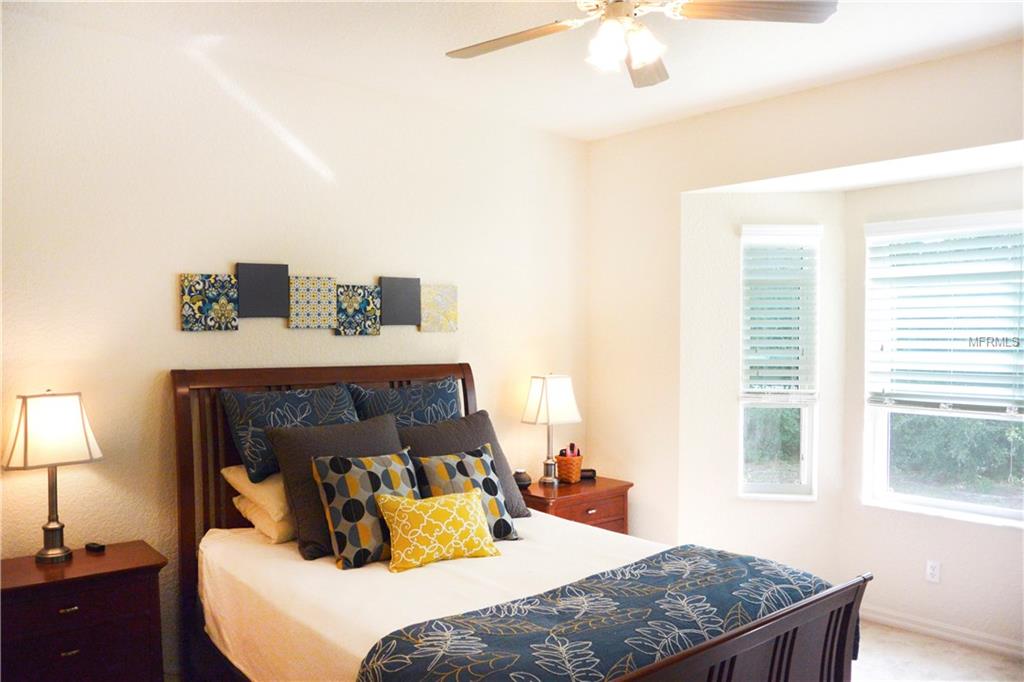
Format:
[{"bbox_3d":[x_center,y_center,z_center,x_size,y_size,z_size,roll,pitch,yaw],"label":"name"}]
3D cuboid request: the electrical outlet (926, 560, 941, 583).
[{"bbox_3d":[2.194,1.200,3.995,0.010,0.115,0.072,0,1,-40],"label":"electrical outlet"}]

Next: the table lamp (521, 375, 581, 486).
[{"bbox_3d":[0.228,0.526,4.571,0.335,0.630,0.230,0,1,-40],"label":"table lamp"}]

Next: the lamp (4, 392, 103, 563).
[{"bbox_3d":[-1.768,0.524,2.965,0.315,0.635,0.220,0,1,-40],"label":"lamp"}]

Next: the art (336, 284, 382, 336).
[{"bbox_3d":[-0.789,-0.154,3.916,0.252,0.255,0.025,0,1,-40],"label":"art"}]

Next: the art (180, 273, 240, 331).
[{"bbox_3d":[-1.356,-0.170,3.442,0.252,0.255,0.025,0,1,-40],"label":"art"}]

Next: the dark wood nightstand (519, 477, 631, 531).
[{"bbox_3d":[0.332,1.193,4.471,0.671,0.700,0.400,0,1,-40],"label":"dark wood nightstand"}]

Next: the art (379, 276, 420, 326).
[{"bbox_3d":[-0.599,-0.209,4.074,0.252,0.255,0.025,0,1,-40],"label":"art"}]

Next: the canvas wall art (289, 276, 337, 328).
[{"bbox_3d":[-0.979,-0.186,3.757,0.252,0.255,0.025,0,1,-40],"label":"canvas wall art"}]

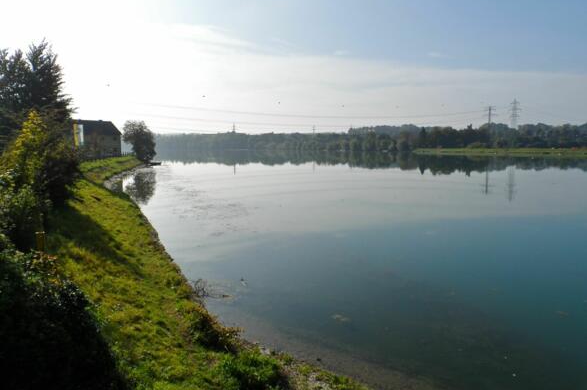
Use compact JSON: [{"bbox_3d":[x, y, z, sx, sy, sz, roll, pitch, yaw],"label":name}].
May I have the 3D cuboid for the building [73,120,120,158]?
[{"bbox_3d":[-50.849,-13.984,100.721,9.800,8.670,11.500,5,8,36],"label":"building"}]

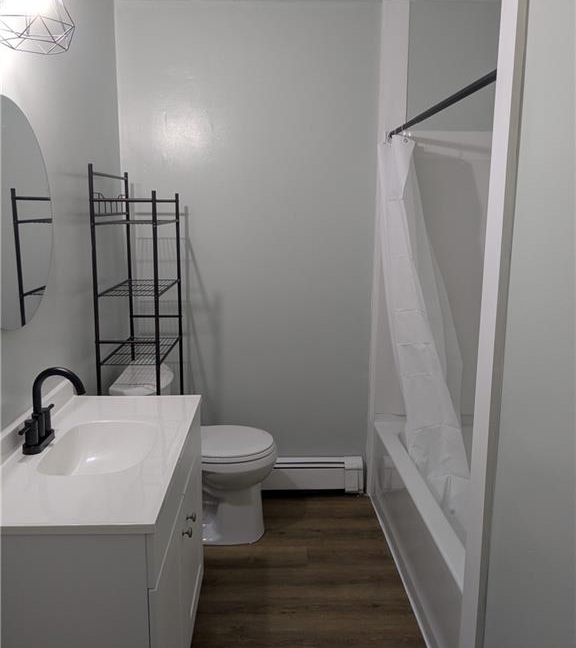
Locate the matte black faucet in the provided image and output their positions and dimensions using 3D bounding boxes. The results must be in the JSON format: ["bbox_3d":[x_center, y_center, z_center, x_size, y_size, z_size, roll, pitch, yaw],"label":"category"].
[{"bbox_3d":[-0.652,0.232,1.693,0.165,0.225,0.210,0,10,-2],"label":"matte black faucet"}]

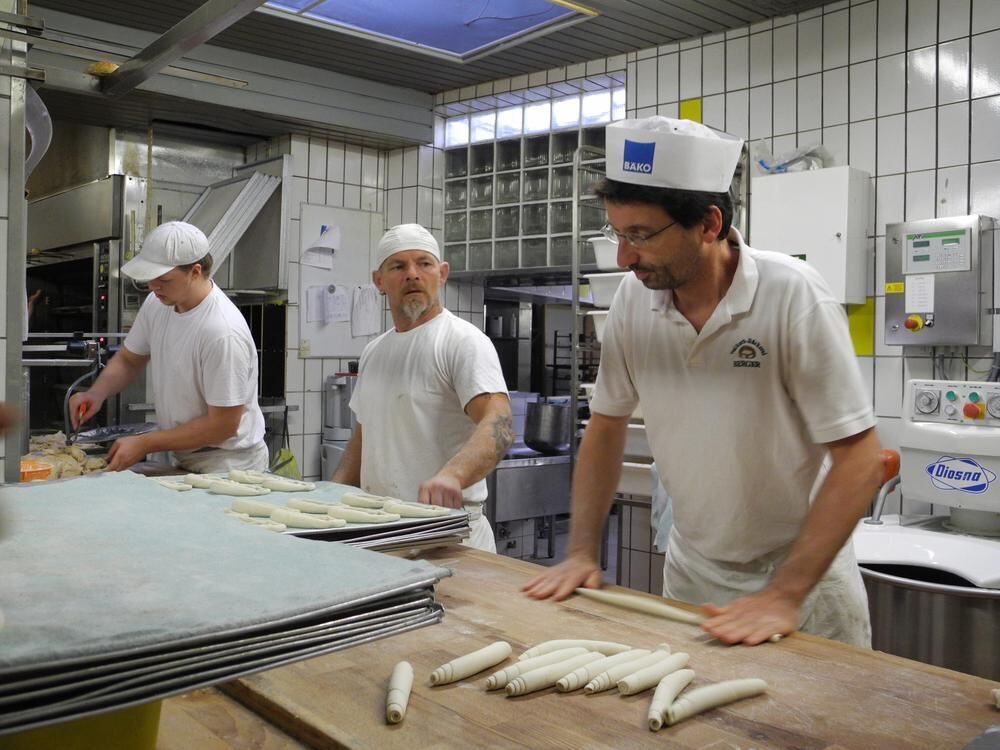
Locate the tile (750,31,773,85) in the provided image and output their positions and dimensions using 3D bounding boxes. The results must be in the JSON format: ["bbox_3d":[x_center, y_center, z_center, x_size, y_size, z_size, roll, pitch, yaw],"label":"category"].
[{"bbox_3d":[1.222,-1.477,4.320,0.118,0.244,0.010,2,1,44],"label":"tile"}]

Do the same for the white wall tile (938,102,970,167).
[{"bbox_3d":[1.807,-0.956,3.680,0.118,0.244,0.010,2,1,44],"label":"white wall tile"}]

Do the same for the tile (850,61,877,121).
[{"bbox_3d":[1.549,-1.207,3.940,0.010,0.243,0.117,0,1,-44],"label":"tile"}]

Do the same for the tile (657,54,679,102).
[{"bbox_3d":[0.854,-1.499,4.680,0.117,0.243,0.010,1,1,43],"label":"tile"}]

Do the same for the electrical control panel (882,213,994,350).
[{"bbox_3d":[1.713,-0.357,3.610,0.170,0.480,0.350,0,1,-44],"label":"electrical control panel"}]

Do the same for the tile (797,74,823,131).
[{"bbox_3d":[1.395,-1.228,4.166,0.010,0.244,0.118,0,0,-44],"label":"tile"}]

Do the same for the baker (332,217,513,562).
[{"bbox_3d":[-0.211,0.485,2.520,0.550,1.790,0.440,1,1,33],"label":"baker"}]

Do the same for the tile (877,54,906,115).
[{"bbox_3d":[1.637,-1.209,3.862,0.010,0.243,0.117,0,1,-44],"label":"tile"}]

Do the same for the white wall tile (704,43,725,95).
[{"bbox_3d":[1.039,-1.482,4.487,0.117,0.243,0.010,1,1,43],"label":"white wall tile"}]

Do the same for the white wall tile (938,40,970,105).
[{"bbox_3d":[1.827,-1.222,3.725,0.010,0.244,0.118,0,0,-44],"label":"white wall tile"}]

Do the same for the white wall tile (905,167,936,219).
[{"bbox_3d":[1.735,-0.713,3.815,0.010,0.244,0.118,0,0,-44],"label":"white wall tile"}]

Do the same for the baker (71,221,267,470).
[{"bbox_3d":[-0.985,0.420,2.770,0.560,1.760,0.560,0,1,-41],"label":"baker"}]

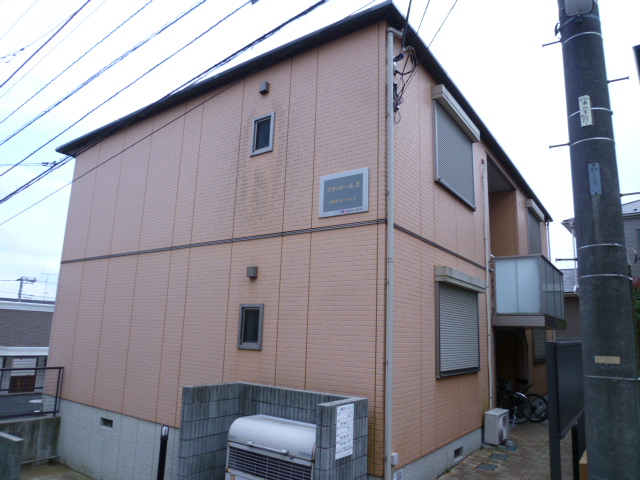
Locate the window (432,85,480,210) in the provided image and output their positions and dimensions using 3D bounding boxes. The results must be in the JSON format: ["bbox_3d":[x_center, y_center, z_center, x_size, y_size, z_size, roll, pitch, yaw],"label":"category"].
[{"bbox_3d":[2.425,-1.493,7.796,0.220,1.570,2.150,-6,-14,35],"label":"window"}]

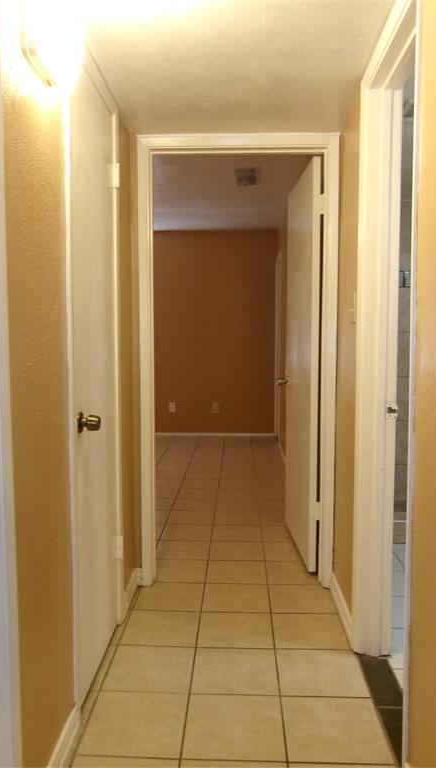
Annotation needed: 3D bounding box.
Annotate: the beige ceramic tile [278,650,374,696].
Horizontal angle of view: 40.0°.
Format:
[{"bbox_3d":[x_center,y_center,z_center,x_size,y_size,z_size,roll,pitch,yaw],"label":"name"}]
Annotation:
[{"bbox_3d":[0.366,1.046,2.167,0.302,0.010,0.302,0,5,2],"label":"beige ceramic tile"}]

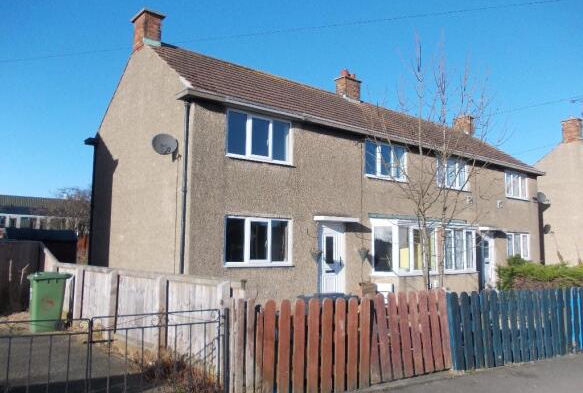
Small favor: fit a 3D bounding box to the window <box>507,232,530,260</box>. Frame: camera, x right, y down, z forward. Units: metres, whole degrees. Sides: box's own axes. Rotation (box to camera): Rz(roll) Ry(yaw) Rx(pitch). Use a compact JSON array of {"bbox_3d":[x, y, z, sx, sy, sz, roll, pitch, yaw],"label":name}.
[{"bbox_3d":[9.531,2.118,19.756,2.000,1.170,0.100,5,-8,-38],"label":"window"}]

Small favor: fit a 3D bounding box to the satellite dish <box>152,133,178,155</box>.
[{"bbox_3d":[-2.892,-1.189,10.779,0.600,0.520,0.400,4,-7,-26],"label":"satellite dish"}]

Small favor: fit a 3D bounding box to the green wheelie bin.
[{"bbox_3d":[-4.798,2.078,9.354,0.740,1.080,0.580,5,-8,-38],"label":"green wheelie bin"}]

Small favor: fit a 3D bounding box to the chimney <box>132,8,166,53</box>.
[{"bbox_3d":[-4.270,-4.777,13.996,0.640,1.100,0.920,5,-8,-38],"label":"chimney"}]

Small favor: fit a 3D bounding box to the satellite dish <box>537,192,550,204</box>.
[{"bbox_3d":[10.911,0.035,20.520,0.600,0.520,0.400,3,-7,-24],"label":"satellite dish"}]

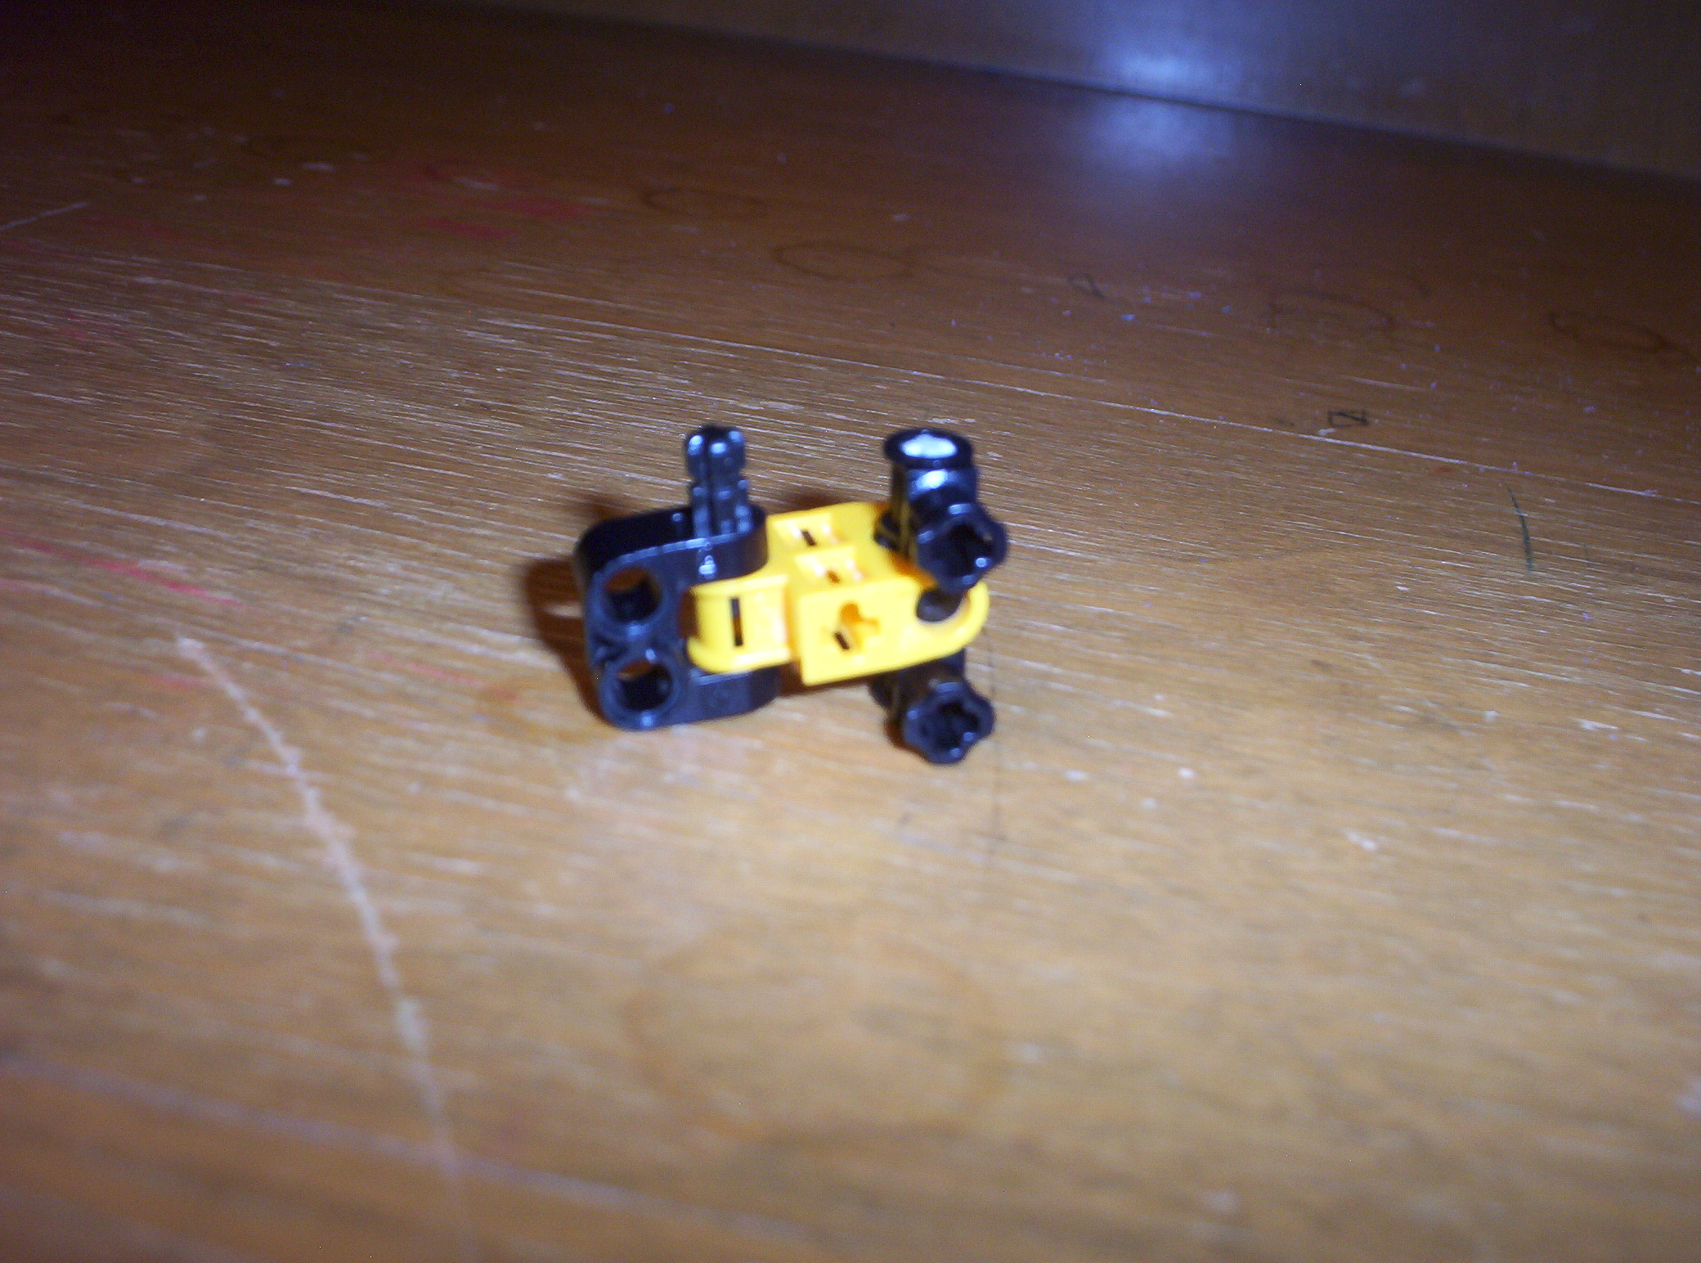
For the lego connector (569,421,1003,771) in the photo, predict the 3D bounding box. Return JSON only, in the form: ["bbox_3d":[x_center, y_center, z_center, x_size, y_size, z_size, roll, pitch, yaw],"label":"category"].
[{"bbox_3d":[-0.005,-0.004,0.146,0.034,0.026,0.022,1,27,-15],"label":"lego connector"}]

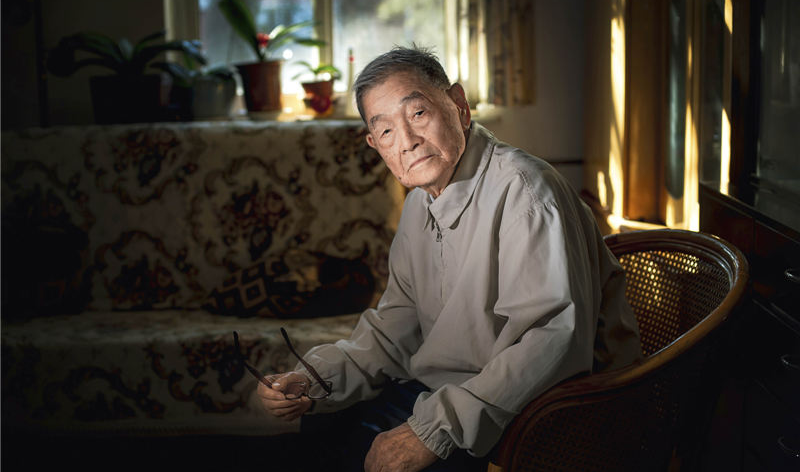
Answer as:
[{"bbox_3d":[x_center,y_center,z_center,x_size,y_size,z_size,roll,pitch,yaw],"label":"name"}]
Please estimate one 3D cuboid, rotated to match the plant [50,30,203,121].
[{"bbox_3d":[-0.887,-0.509,3.600,0.510,0.320,0.340,-1,7,4],"label":"plant"}]

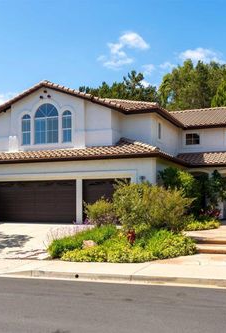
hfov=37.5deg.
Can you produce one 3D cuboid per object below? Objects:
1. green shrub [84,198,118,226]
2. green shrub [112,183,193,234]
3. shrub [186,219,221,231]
[{"bbox_3d":[-0.499,1.884,13.300,1.350,1.200,1.300,0,-3,0],"label":"green shrub"},{"bbox_3d":[1.529,1.626,12.900,3.000,2.050,2.500,-1,-3,15],"label":"green shrub"},{"bbox_3d":[3.944,2.555,14.600,1.650,0.450,1.600,0,-3,0],"label":"shrub"}]

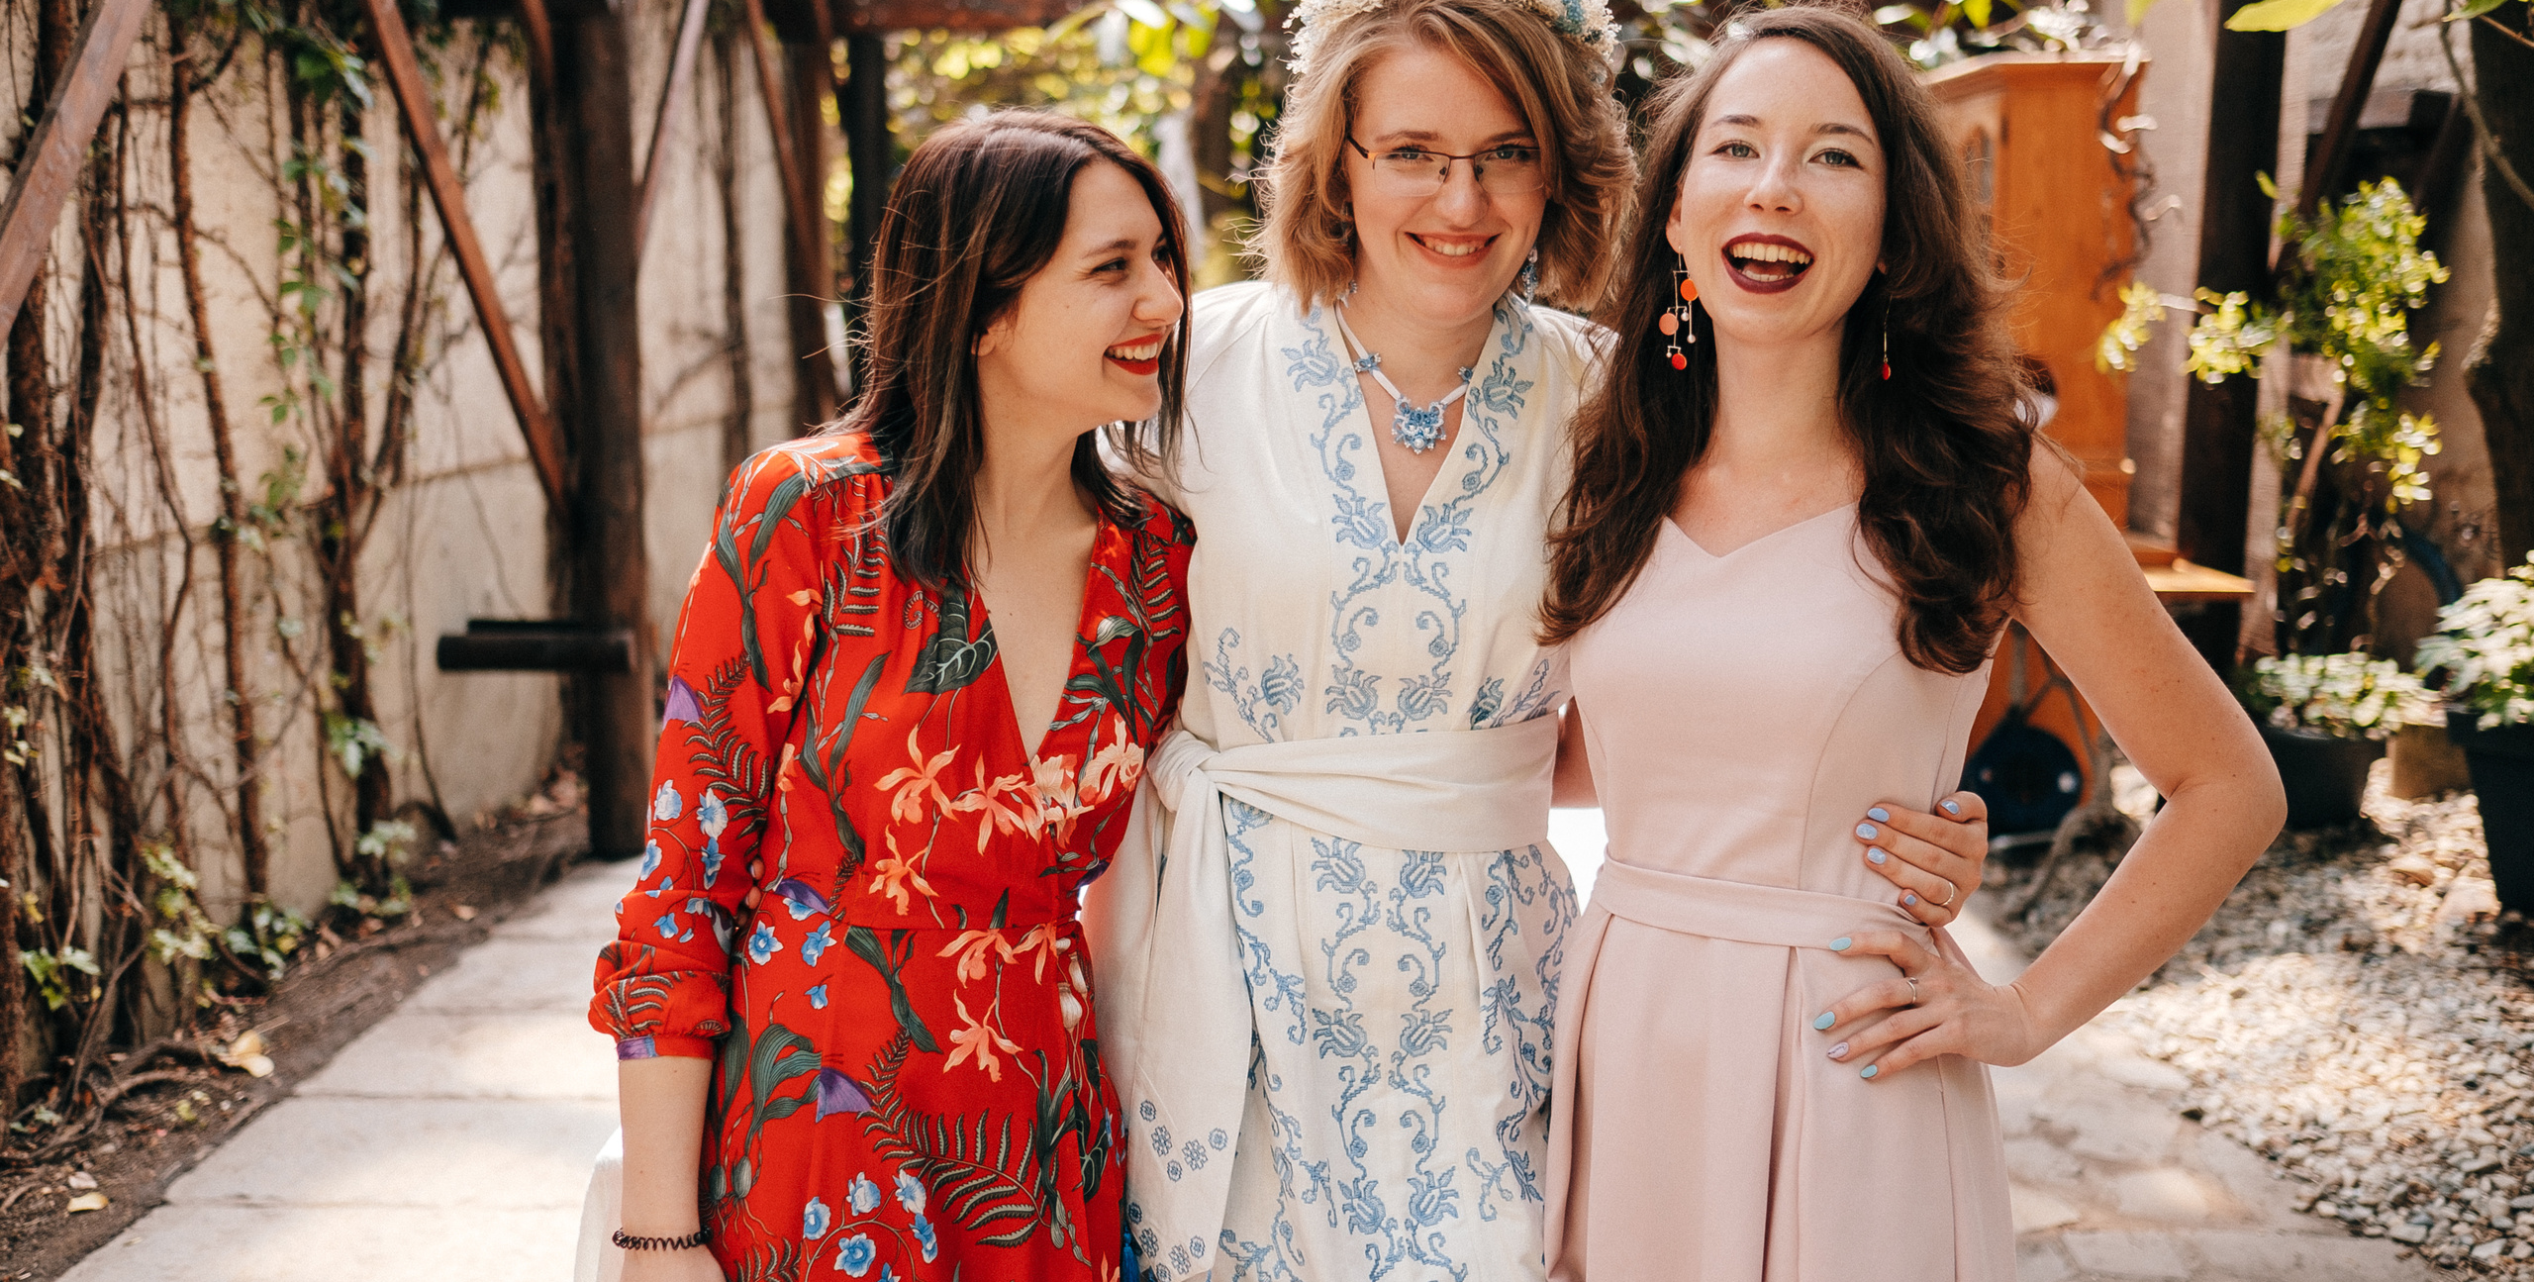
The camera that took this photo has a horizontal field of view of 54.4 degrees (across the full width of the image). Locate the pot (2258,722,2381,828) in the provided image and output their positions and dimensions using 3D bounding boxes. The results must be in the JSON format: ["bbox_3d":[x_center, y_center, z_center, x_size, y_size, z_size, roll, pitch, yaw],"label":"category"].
[{"bbox_3d":[3.026,0.388,7.167,0.400,0.260,0.400,0,8,0],"label":"pot"}]

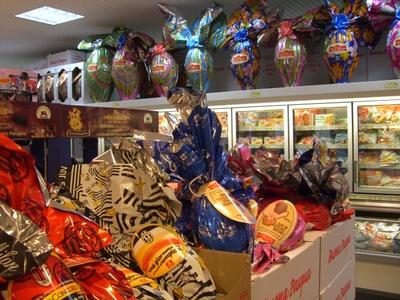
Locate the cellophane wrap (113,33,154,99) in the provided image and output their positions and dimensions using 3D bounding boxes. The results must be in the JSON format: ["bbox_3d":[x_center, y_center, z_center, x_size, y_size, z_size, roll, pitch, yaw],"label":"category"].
[{"bbox_3d":[-0.861,-1.094,5.686,0.500,0.880,0.420,0,2,23],"label":"cellophane wrap"}]

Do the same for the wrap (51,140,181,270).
[{"bbox_3d":[-0.199,0.156,1.130,0.290,0.300,0.220,-18,-12,1],"label":"wrap"}]

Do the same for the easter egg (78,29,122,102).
[{"bbox_3d":[-1.353,-1.149,5.970,0.520,0.930,0.420,0,2,23],"label":"easter egg"}]

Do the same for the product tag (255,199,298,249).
[{"bbox_3d":[0.253,0.243,1.450,0.125,0.165,0.020,14,-20,18],"label":"product tag"}]

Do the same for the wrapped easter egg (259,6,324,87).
[{"bbox_3d":[0.978,-1.095,4.692,0.630,0.820,0.400,0,2,28],"label":"wrapped easter egg"}]

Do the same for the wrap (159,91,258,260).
[{"bbox_3d":[0.028,0.073,1.310,0.245,0.490,0.220,-12,-3,6],"label":"wrap"}]

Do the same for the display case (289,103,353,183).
[{"bbox_3d":[1.426,-0.047,5.072,0.720,0.950,0.360,0,2,30],"label":"display case"}]

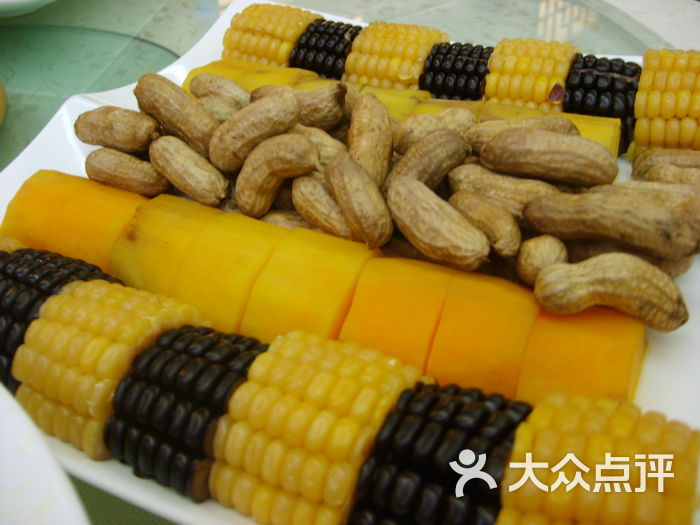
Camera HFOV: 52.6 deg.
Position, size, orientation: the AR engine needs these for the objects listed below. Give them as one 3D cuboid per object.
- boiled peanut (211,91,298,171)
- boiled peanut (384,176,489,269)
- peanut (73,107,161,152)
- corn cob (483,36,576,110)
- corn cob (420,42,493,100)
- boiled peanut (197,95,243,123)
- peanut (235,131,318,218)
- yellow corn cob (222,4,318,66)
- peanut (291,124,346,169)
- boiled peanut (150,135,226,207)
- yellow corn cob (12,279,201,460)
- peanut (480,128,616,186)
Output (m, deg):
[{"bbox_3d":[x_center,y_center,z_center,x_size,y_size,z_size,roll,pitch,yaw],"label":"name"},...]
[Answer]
[{"bbox_3d":[-0.036,-0.053,0.276,0.044,0.015,0.015,-42,53,-18],"label":"boiled peanut"},{"bbox_3d":[0.030,-0.014,0.246,0.040,0.016,0.016,42,55,13],"label":"boiled peanut"},{"bbox_3d":[-0.099,-0.056,0.301,0.038,0.014,0.015,7,43,12],"label":"peanut"},{"bbox_3d":[0.083,-0.079,0.324,0.035,0.043,0.043,14,45,14],"label":"corn cob"},{"bbox_3d":[0.049,-0.080,0.327,0.027,0.041,0.041,14,45,14],"label":"corn cob"},{"bbox_3d":[-0.054,-0.066,0.306,0.032,0.012,0.012,27,50,24],"label":"boiled peanut"},{"bbox_3d":[-0.026,-0.031,0.256,0.019,0.014,0.035,32,61,33],"label":"peanut"},{"bbox_3d":[-0.032,-0.091,0.315,0.035,0.040,0.040,12,45,17],"label":"yellow corn cob"},{"bbox_3d":[-0.012,-0.044,0.282,0.033,0.015,0.016,30,47,22],"label":"peanut"},{"bbox_3d":[-0.064,-0.036,0.282,0.036,0.013,0.013,37,52,9],"label":"boiled peanut"},{"bbox_3d":[-0.060,0.028,0.184,0.028,0.042,0.042,12,45,17],"label":"yellow corn cob"},{"bbox_3d":[0.072,-0.037,0.255,0.049,0.018,0.018,9,39,5],"label":"peanut"}]

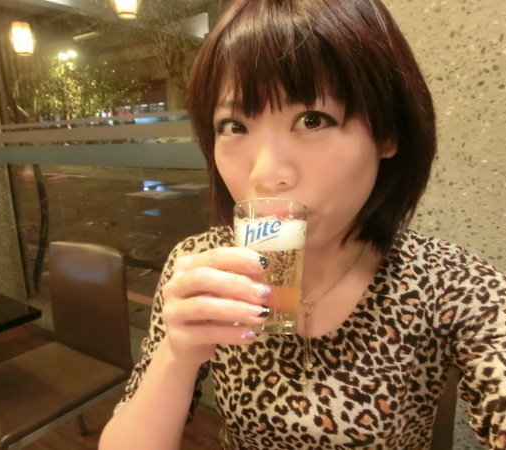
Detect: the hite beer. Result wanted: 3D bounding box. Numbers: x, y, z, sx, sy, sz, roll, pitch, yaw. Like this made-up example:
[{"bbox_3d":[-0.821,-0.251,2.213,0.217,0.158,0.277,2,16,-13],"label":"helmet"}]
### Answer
[{"bbox_3d":[0.012,0.038,0.327,0.057,0.086,0.057,0,-10,13],"label":"hite beer"}]

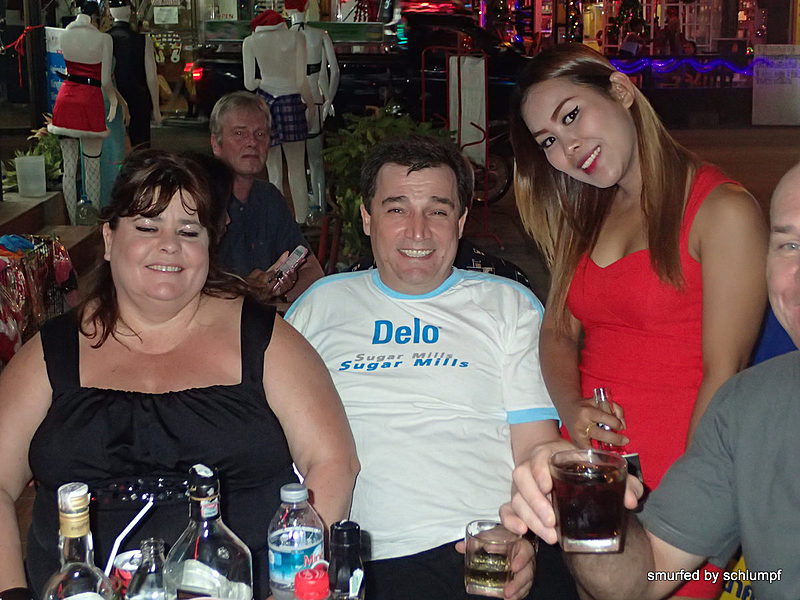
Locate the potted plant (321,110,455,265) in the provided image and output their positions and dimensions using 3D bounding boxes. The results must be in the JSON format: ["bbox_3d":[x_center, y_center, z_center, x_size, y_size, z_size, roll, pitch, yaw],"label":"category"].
[{"bbox_3d":[-0.053,-0.478,6.600,0.700,0.970,0.680,0,11,0],"label":"potted plant"}]

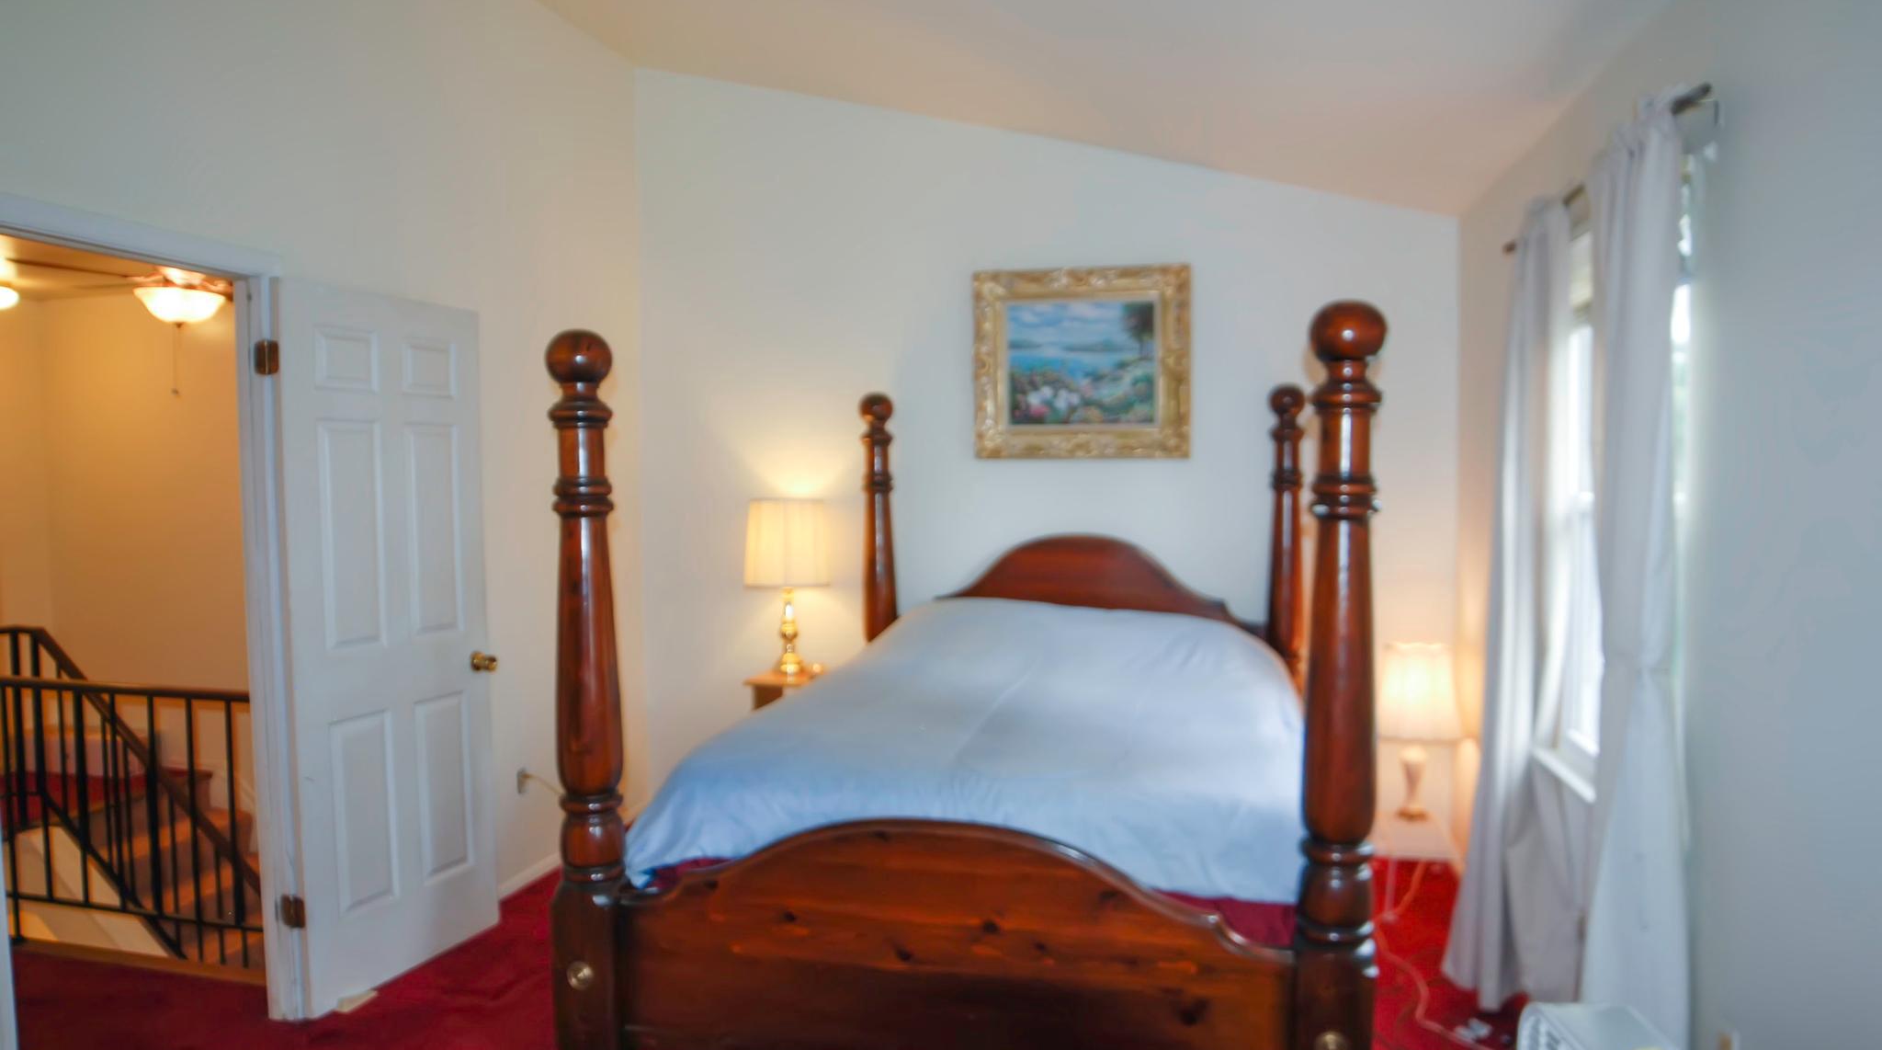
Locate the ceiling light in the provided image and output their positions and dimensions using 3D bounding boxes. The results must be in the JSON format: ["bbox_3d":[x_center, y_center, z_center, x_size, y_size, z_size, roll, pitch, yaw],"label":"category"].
[{"bbox_3d":[-2.790,-0.796,4.053,0.270,0.120,0.270,0,3,15],"label":"ceiling light"}]

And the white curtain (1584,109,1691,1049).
[{"bbox_3d":[1.302,0.330,2.119,0.150,2.130,0.600,0,3,15],"label":"white curtain"}]

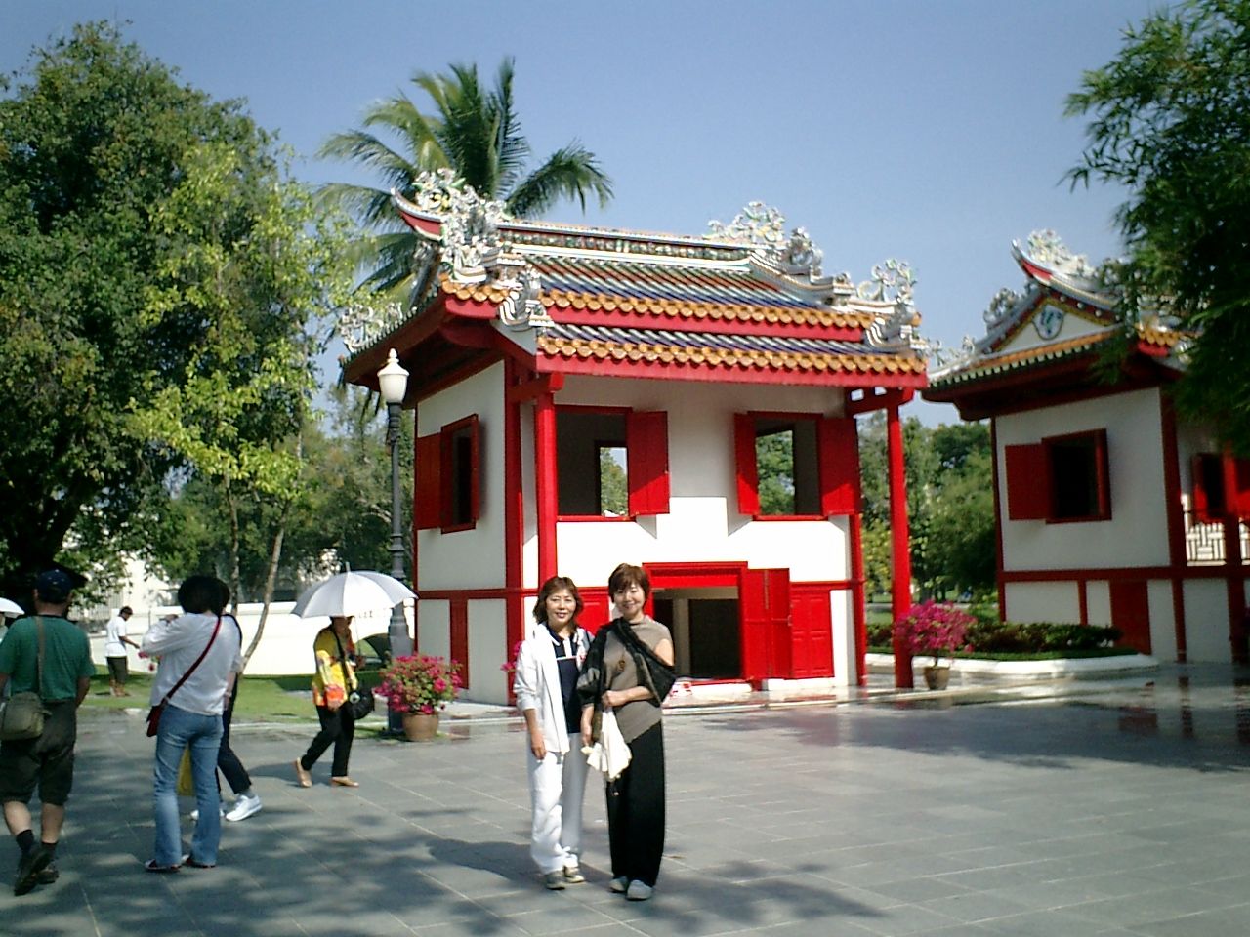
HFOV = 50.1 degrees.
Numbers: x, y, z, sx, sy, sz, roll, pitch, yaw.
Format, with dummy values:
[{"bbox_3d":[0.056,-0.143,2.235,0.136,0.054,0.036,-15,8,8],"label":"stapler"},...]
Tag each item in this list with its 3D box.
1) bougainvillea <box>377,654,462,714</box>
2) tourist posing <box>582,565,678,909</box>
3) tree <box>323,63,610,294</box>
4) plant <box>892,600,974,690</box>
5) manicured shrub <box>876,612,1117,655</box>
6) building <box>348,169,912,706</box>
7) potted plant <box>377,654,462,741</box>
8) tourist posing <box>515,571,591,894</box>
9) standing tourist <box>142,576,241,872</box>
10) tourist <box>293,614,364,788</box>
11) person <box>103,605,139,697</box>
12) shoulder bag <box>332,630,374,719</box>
[{"bbox_3d":[-2.121,2.207,13.801,0.850,0.600,0.800,1,-6,-25],"label":"bougainvillea"},{"bbox_3d":[-0.004,1.292,6.724,0.480,1.610,0.360,-2,-5,3],"label":"tourist posing"},{"bbox_3d":[-3.256,-2.387,28.455,6.600,12.806,6.600,-2,-5,0],"label":"tree"},{"bbox_3d":[4.029,2.309,17.585,1.030,1.150,1.000,-2,-5,0],"label":"plant"},{"bbox_3d":[5.726,2.615,21.040,5.000,0.560,0.900,1,-6,-25],"label":"manicured shrub"},{"bbox_3d":[0.090,-0.516,19.328,6.900,7.400,6.200,1,-6,-25],"label":"building"},{"bbox_3d":[-2.099,2.307,13.670,0.860,0.880,0.820,-2,-5,0],"label":"potted plant"},{"bbox_3d":[-0.366,1.325,6.863,0.430,1.540,0.300,0,-5,-12],"label":"tourist posing"},{"bbox_3d":[-2.493,1.437,7.662,0.500,1.610,0.420,0,-5,-18],"label":"standing tourist"},{"bbox_3d":[-2.448,1.833,11.013,0.560,1.470,0.480,-3,-5,15],"label":"tourist"},{"bbox_3d":[-8.418,3.056,22.300,0.550,1.520,0.470,0,-5,-18],"label":"person"},{"bbox_3d":[-2.245,1.705,11.030,0.300,0.720,0.200,2,-6,-37],"label":"shoulder bag"}]

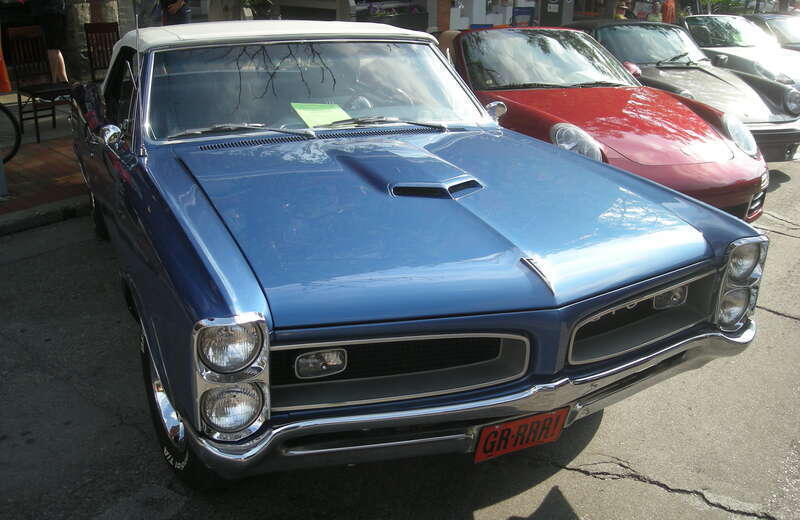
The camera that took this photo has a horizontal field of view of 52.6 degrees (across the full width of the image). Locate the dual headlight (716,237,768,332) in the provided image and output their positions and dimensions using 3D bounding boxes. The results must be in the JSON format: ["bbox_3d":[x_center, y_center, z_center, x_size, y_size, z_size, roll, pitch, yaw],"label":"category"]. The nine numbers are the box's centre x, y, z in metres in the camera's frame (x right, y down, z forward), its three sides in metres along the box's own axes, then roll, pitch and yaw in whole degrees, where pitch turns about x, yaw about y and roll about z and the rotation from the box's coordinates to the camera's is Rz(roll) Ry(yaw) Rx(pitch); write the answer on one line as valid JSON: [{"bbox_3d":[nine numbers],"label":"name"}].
[{"bbox_3d":[1.075,0.062,2.586,0.175,0.300,0.110,-8,19,-23],"label":"dual headlight"}]

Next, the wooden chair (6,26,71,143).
[{"bbox_3d":[-3.670,-1.810,8.320,0.500,1.070,0.430,15,23,39],"label":"wooden chair"}]

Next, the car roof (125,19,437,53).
[{"bbox_3d":[-0.757,-1.173,4.343,1.350,0.190,1.620,-8,19,-23],"label":"car roof"}]

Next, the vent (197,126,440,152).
[{"bbox_3d":[-0.292,-0.519,3.480,1.130,0.035,0.100,-8,19,-23],"label":"vent"}]

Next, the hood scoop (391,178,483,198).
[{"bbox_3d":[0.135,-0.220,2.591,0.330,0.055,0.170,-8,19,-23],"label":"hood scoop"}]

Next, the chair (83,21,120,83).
[{"bbox_3d":[-3.330,-2.192,9.476,0.500,1.070,0.430,15,23,39],"label":"chair"}]

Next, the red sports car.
[{"bbox_3d":[0.880,-1.200,6.640,1.840,1.290,4.450,-8,19,-24],"label":"red sports car"}]

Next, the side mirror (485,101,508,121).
[{"bbox_3d":[0.464,-0.722,3.915,0.090,0.098,0.085,-8,19,-23],"label":"side mirror"}]

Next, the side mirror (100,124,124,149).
[{"bbox_3d":[-1.147,-0.499,3.216,0.090,0.098,0.085,-8,19,-23],"label":"side mirror"}]

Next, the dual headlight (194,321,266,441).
[{"bbox_3d":[-0.409,0.268,1.943,0.175,0.300,0.110,-8,19,-23],"label":"dual headlight"}]

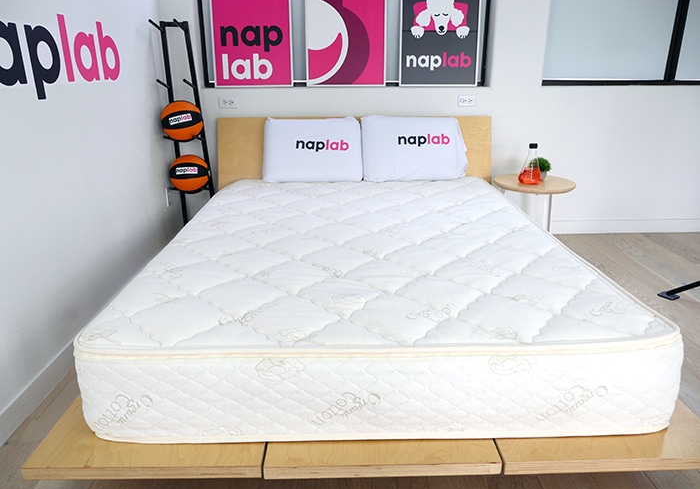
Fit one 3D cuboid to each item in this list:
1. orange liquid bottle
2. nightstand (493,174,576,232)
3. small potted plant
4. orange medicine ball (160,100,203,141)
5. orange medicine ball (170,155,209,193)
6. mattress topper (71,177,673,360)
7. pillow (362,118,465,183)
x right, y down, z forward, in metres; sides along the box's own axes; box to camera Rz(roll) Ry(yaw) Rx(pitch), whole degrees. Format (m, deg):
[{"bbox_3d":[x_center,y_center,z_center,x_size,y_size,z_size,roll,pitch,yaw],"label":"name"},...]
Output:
[{"bbox_3d":[1.108,-0.498,2.951,0.138,0.245,0.138,0,19,-1],"label":"orange liquid bottle"},{"bbox_3d":[1.136,-0.170,3.063,0.510,0.450,0.510,0,19,-1],"label":"nightstand"},{"bbox_3d":[1.209,-0.480,3.040,0.135,0.150,0.135,0,19,-1],"label":"small potted plant"},{"bbox_3d":[-0.959,-0.704,2.762,0.234,0.234,0.234,-6,20,-18],"label":"orange medicine ball"},{"bbox_3d":[-0.945,-0.417,2.863,0.232,0.232,0.232,-6,20,-17],"label":"orange medicine ball"},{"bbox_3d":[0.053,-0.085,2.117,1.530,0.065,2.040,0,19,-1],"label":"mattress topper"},{"bbox_3d":[0.394,-0.588,2.989,0.640,0.385,0.150,0,0,-1],"label":"pillow"}]

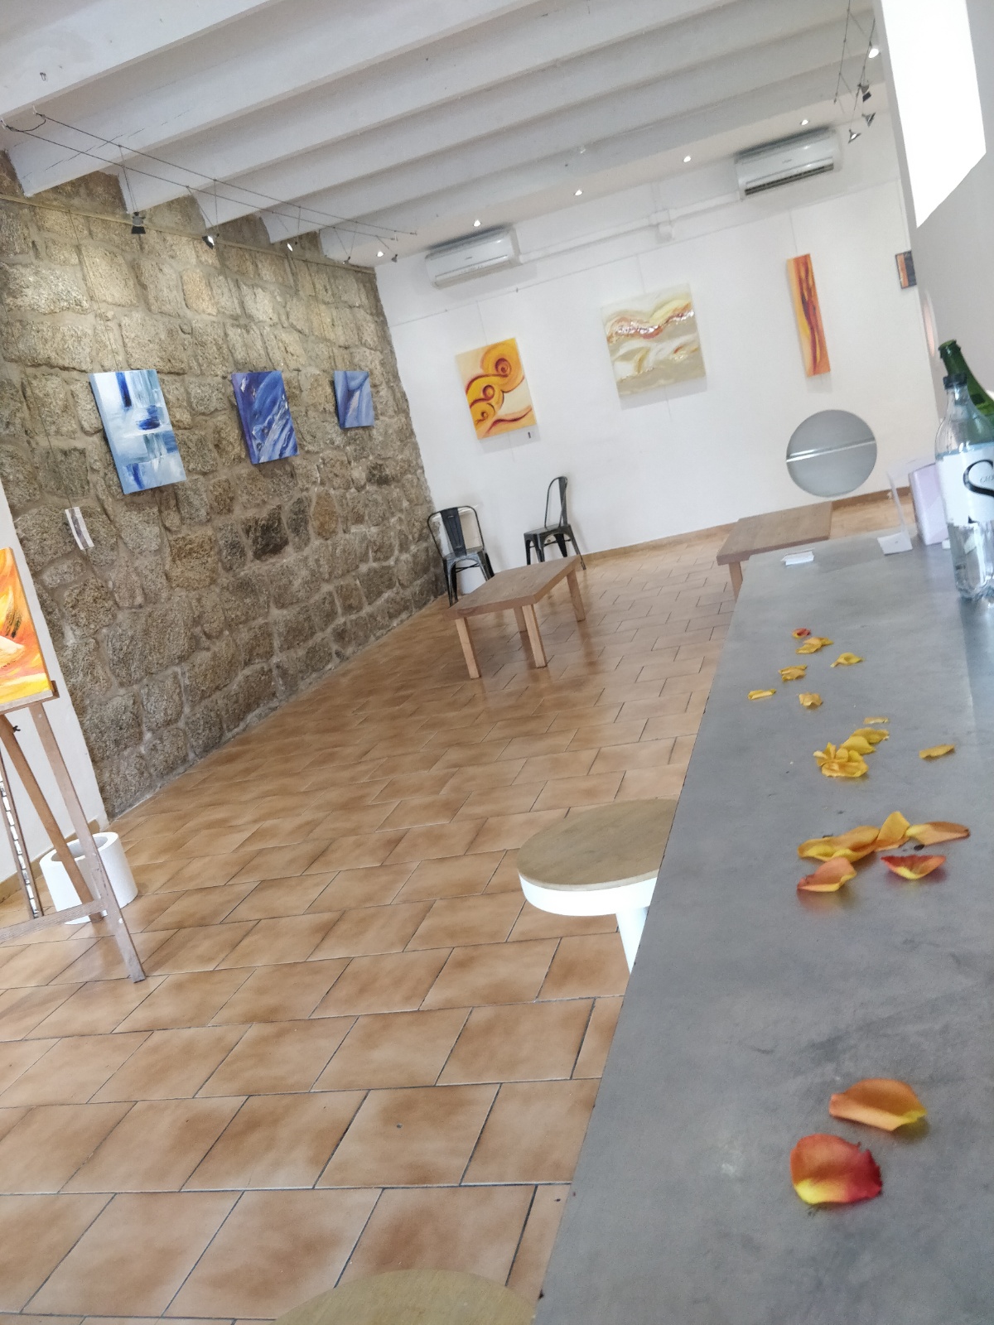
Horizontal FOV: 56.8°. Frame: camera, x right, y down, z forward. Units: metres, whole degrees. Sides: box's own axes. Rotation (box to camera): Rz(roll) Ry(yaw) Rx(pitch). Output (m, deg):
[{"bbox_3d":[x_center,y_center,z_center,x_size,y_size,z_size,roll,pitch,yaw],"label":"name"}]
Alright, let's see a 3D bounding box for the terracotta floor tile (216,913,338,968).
[{"bbox_3d":[-0.720,0.936,3.085,0.336,0.010,0.290,-10,14,18],"label":"terracotta floor tile"}]

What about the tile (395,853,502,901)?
[{"bbox_3d":[-0.160,0.756,3.219,0.333,0.013,0.297,-11,14,17],"label":"tile"}]

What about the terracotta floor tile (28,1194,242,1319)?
[{"bbox_3d":[-0.750,1.234,1.923,0.333,0.013,0.297,-11,14,17],"label":"terracotta floor tile"}]

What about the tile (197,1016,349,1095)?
[{"bbox_3d":[-0.579,1.056,2.456,0.333,0.013,0.297,-11,14,17],"label":"tile"}]

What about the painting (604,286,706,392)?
[{"bbox_3d":[1.401,-2.859,8.206,0.790,0.790,0.035,-11,14,17],"label":"painting"}]

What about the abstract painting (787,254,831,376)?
[{"bbox_3d":[2.707,-2.999,7.966,0.195,1.000,0.030,-10,14,17],"label":"abstract painting"}]

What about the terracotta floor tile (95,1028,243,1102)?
[{"bbox_3d":[-0.899,1.116,2.553,0.330,0.010,0.310,-10,14,17],"label":"terracotta floor tile"}]

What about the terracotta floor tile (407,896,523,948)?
[{"bbox_3d":[-0.087,0.816,2.890,0.334,0.010,0.287,-10,14,19],"label":"terracotta floor tile"}]

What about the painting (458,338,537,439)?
[{"bbox_3d":[0.001,-2.579,8.698,0.600,0.810,0.030,-10,14,17],"label":"painting"}]

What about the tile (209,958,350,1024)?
[{"bbox_3d":[-0.644,0.997,2.765,0.333,0.013,0.297,-11,14,17],"label":"tile"}]

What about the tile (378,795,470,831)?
[{"bbox_3d":[-0.301,0.634,3.860,0.333,0.013,0.297,-11,14,17],"label":"tile"}]

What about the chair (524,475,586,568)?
[{"bbox_3d":[0.458,-1.248,8.664,0.470,0.870,0.450,-18,14,-17],"label":"chair"}]

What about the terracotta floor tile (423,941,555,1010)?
[{"bbox_3d":[-0.011,0.874,2.572,0.334,0.010,0.288,-10,14,19],"label":"terracotta floor tile"}]

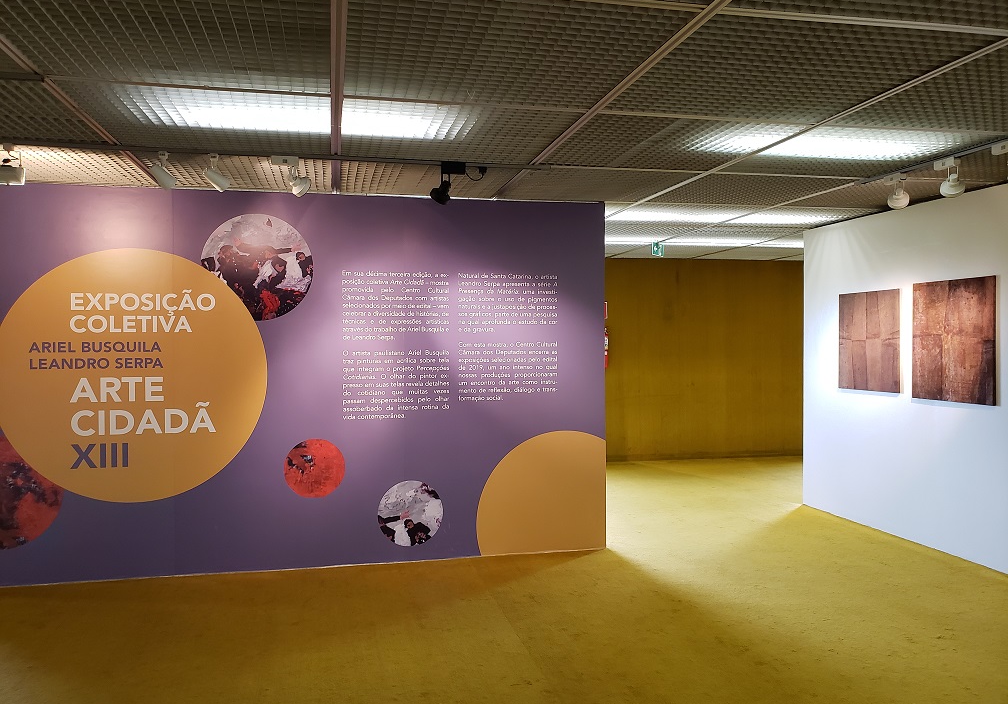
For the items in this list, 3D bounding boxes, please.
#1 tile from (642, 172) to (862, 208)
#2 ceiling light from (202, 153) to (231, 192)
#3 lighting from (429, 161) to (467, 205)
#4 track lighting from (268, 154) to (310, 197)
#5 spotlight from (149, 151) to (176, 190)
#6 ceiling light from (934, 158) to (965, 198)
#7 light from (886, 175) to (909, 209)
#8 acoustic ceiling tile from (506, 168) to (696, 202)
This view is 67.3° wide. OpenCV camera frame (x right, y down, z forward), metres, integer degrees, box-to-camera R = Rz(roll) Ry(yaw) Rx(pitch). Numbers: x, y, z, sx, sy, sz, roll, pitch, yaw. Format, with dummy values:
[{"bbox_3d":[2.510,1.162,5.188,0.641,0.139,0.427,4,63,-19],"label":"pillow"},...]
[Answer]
[{"bbox_3d":[1.569,-1.056,4.931,1.035,0.040,1.012,-1,1,-12],"label":"tile"},{"bbox_3d":[-1.436,-0.892,3.774,0.090,0.190,0.145,0,1,20],"label":"ceiling light"},{"bbox_3d":[-0.301,-0.900,4.032,0.160,0.222,0.160,-1,1,-30],"label":"lighting"},{"bbox_3d":[-1.090,-0.894,3.848,0.170,0.205,0.155,0,1,14],"label":"track lighting"},{"bbox_3d":[-1.675,-0.890,3.724,0.090,0.190,0.145,0,1,12],"label":"spotlight"},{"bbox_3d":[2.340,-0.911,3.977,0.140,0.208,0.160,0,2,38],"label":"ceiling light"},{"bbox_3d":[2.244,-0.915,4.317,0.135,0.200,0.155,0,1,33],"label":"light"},{"bbox_3d":[0.552,-1.044,4.710,1.035,0.040,1.012,-1,1,-12],"label":"acoustic ceiling tile"}]

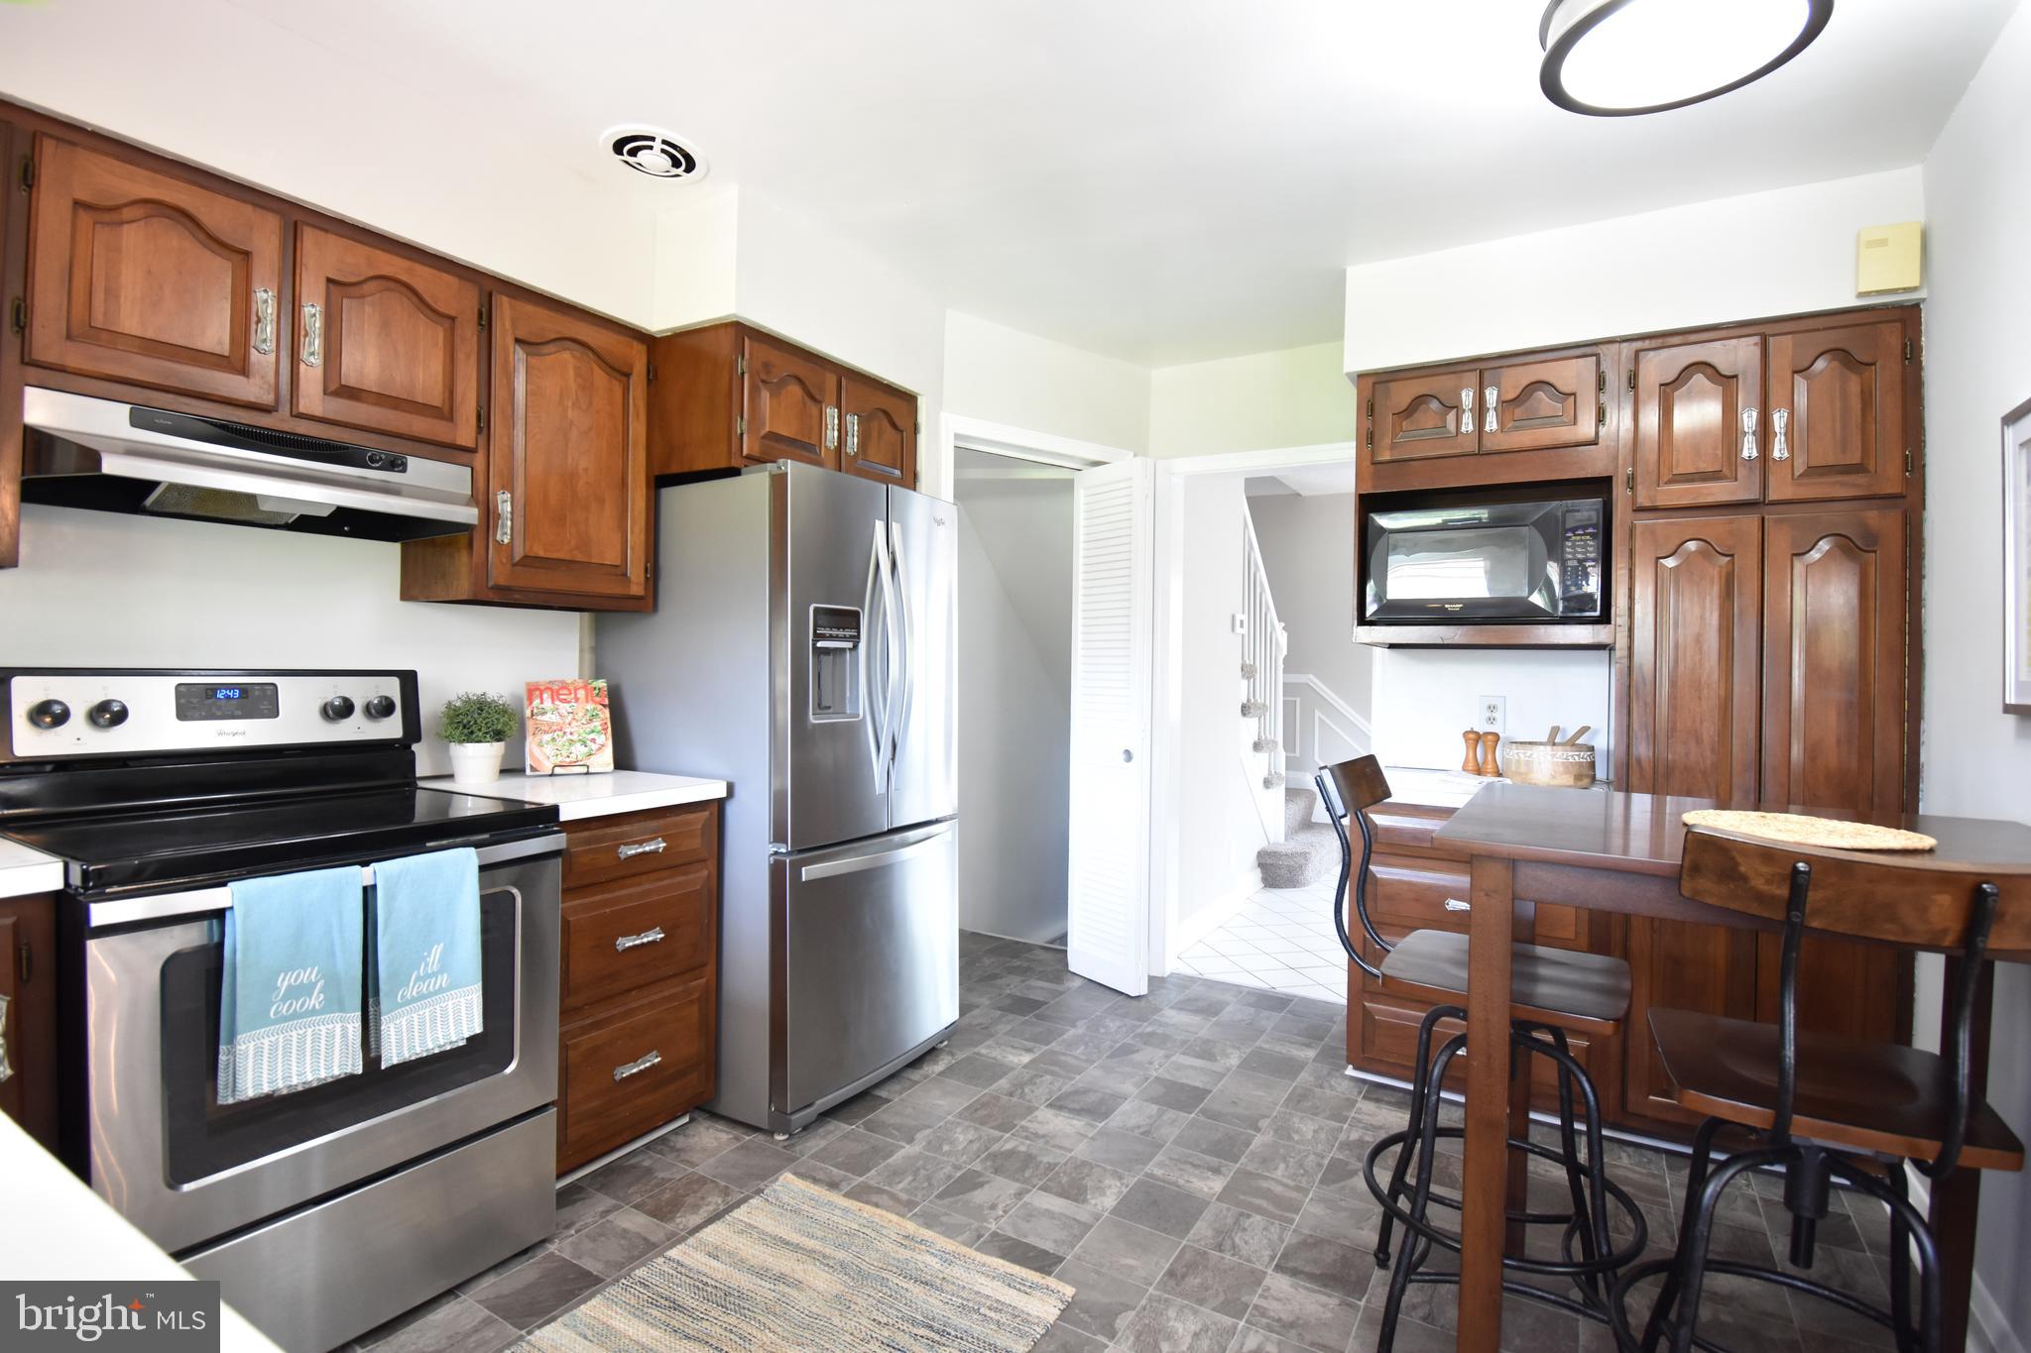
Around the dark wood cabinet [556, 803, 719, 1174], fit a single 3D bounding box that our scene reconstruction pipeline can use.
[{"bbox_3d":[-1.218,0.758,2.402,0.615,0.865,0.528,1,1,32],"label":"dark wood cabinet"}]

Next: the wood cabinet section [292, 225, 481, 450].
[{"bbox_3d":[-1.501,-0.729,2.069,0.320,0.393,0.360,1,0,32],"label":"wood cabinet section"}]

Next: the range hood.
[{"bbox_3d":[-1.539,-0.408,1.850,0.535,0.158,0.713,1,1,32],"label":"range hood"}]

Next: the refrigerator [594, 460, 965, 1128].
[{"bbox_3d":[-0.720,0.325,2.870,0.887,1.774,0.737,1,1,32],"label":"refrigerator"}]

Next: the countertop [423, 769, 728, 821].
[{"bbox_3d":[-1.204,0.300,2.388,0.640,0.054,0.560,1,1,32],"label":"countertop"}]

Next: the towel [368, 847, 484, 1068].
[{"bbox_3d":[-1.107,0.514,1.692,0.060,0.370,0.190,1,0,33],"label":"towel"}]

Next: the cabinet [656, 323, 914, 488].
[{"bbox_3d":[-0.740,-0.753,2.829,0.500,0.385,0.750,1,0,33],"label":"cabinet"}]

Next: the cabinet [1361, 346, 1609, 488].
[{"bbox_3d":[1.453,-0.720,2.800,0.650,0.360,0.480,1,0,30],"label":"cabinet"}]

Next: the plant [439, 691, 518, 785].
[{"bbox_3d":[-1.354,0.151,2.287,0.185,0.230,0.185,1,0,33],"label":"plant"}]

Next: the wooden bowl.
[{"bbox_3d":[1.620,0.262,2.748,0.250,0.125,0.250,1,0,30],"label":"wooden bowl"}]

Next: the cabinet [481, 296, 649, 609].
[{"bbox_3d":[-1.226,-0.561,2.342,0.320,0.740,0.460,1,0,33],"label":"cabinet"}]

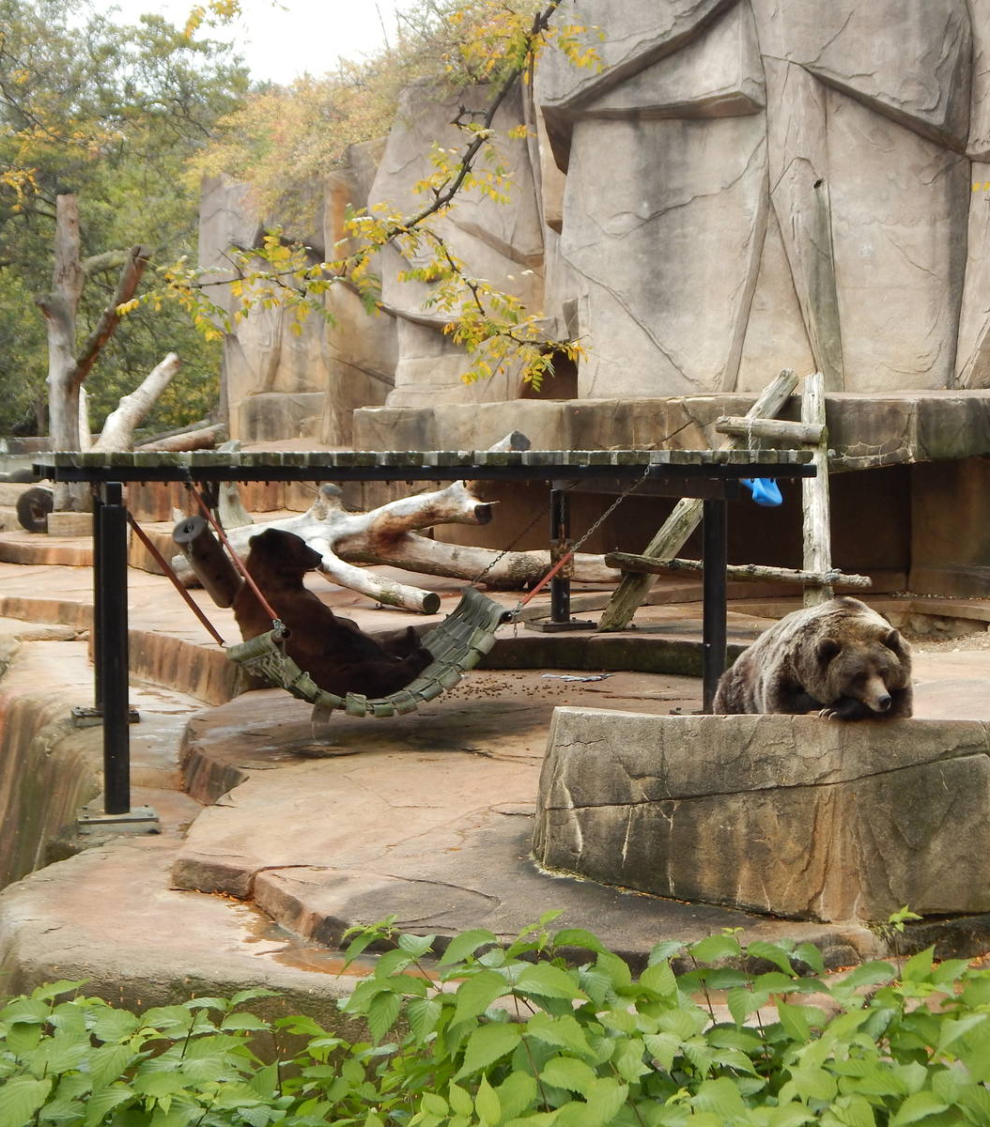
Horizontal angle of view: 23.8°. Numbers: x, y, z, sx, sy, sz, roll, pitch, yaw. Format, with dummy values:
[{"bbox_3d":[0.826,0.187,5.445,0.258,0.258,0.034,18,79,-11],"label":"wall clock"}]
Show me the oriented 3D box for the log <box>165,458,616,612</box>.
[{"bbox_3d":[-0.900,-0.314,19.600,4.000,1.150,2.400,0,3,7],"label":"log"}]

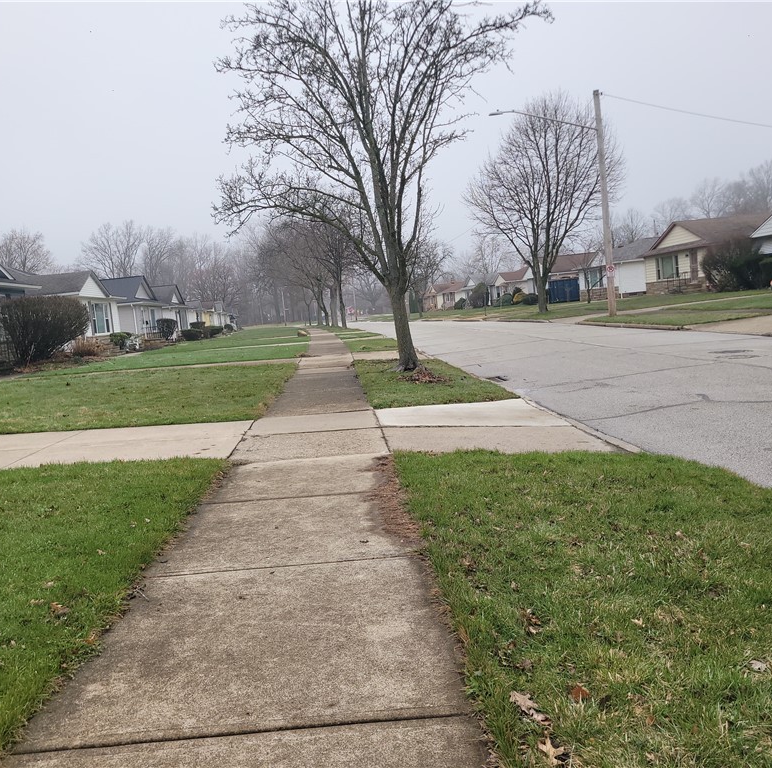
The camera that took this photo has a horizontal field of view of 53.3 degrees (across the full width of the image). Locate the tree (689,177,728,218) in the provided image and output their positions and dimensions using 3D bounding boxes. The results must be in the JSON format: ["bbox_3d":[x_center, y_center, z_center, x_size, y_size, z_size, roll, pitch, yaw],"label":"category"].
[{"bbox_3d":[54.210,-25.520,128.510,7.200,17.390,7.200,-6,5,0],"label":"tree"}]

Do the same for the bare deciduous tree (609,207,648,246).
[{"bbox_3d":[30.370,-16.450,95.280,5.200,10.460,5.200,-6,5,0],"label":"bare deciduous tree"}]

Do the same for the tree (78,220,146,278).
[{"bbox_3d":[-36.890,-13.910,105.430,9.600,16.830,9.600,-6,5,0],"label":"tree"}]

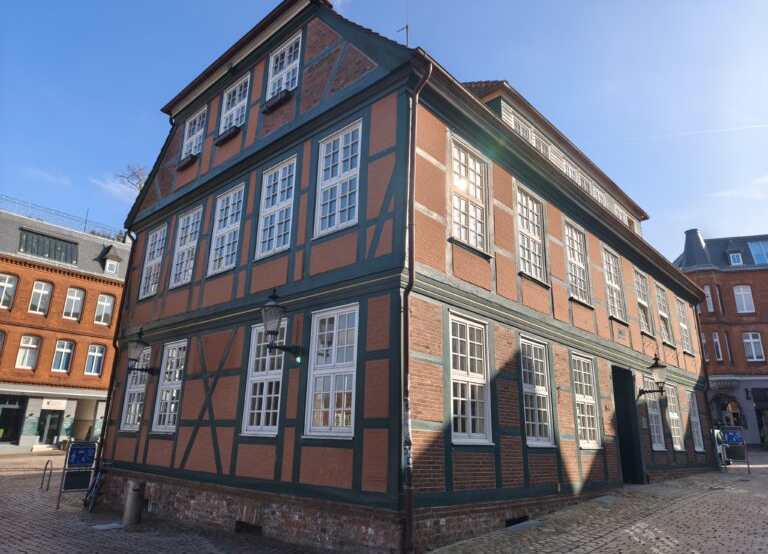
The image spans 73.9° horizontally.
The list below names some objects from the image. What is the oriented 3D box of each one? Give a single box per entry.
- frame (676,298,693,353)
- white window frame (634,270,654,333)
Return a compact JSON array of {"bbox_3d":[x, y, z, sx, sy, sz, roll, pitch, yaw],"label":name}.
[{"bbox_3d":[11.551,1.961,19.687,0.120,1.998,1.193,-14,-24,41],"label":"frame"},{"bbox_3d":[8.677,0.908,16.996,0.170,2.109,1.230,-14,-24,41],"label":"white window frame"}]

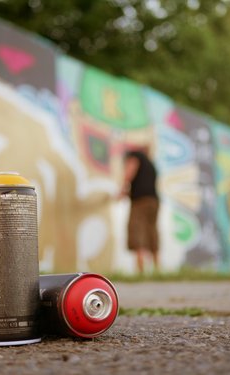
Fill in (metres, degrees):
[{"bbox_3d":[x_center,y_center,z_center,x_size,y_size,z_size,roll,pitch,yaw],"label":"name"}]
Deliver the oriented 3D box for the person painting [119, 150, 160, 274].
[{"bbox_3d":[0.302,0.320,8.900,0.500,1.540,0.440,-7,-9,36],"label":"person painting"}]

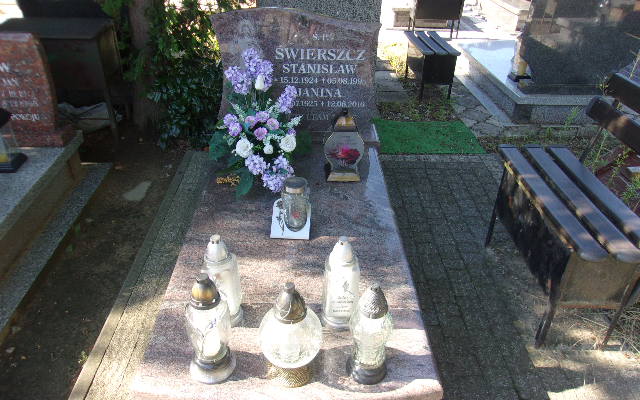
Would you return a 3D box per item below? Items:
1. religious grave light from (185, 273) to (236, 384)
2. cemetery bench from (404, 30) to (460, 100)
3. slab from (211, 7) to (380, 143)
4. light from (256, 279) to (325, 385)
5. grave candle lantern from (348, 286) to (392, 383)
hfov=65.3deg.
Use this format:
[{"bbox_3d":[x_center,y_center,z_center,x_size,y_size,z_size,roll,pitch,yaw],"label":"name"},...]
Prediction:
[{"bbox_3d":[-0.284,0.317,1.272,0.122,0.306,0.122,0,31,-2],"label":"religious grave light"},{"bbox_3d":[1.010,-1.259,4.684,0.324,0.430,0.913,0,31,-2],"label":"cemetery bench"},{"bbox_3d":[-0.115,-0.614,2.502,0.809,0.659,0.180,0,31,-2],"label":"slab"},{"bbox_3d":[-0.076,0.330,1.274,0.163,0.288,0.163,0,31,-2],"label":"light"},{"bbox_3d":[0.130,0.335,1.283,0.110,0.280,0.110,0,31,-2],"label":"grave candle lantern"}]

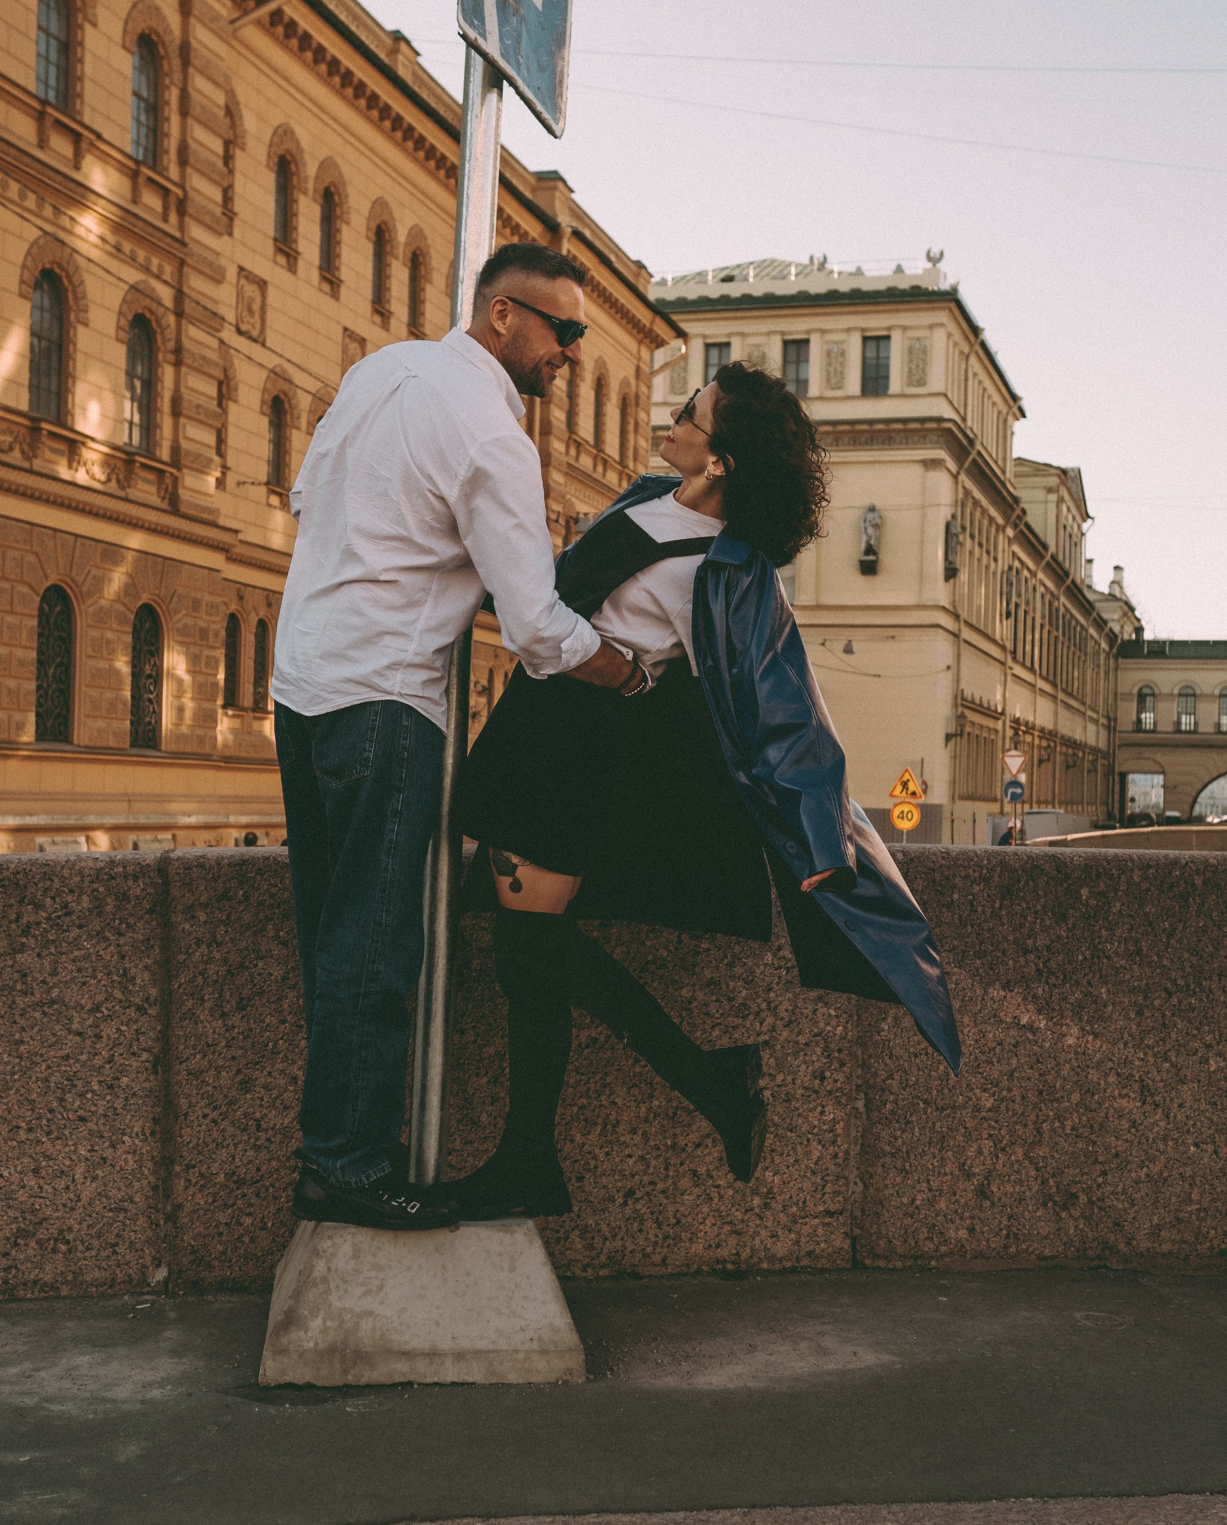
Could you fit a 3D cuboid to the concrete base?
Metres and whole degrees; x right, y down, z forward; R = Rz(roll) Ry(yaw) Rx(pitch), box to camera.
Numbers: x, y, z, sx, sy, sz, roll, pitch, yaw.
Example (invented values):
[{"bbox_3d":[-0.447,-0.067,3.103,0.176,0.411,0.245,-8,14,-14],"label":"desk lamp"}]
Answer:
[{"bbox_3d":[-0.360,0.948,3.360,0.560,0.257,0.555,2,-1,-8],"label":"concrete base"}]

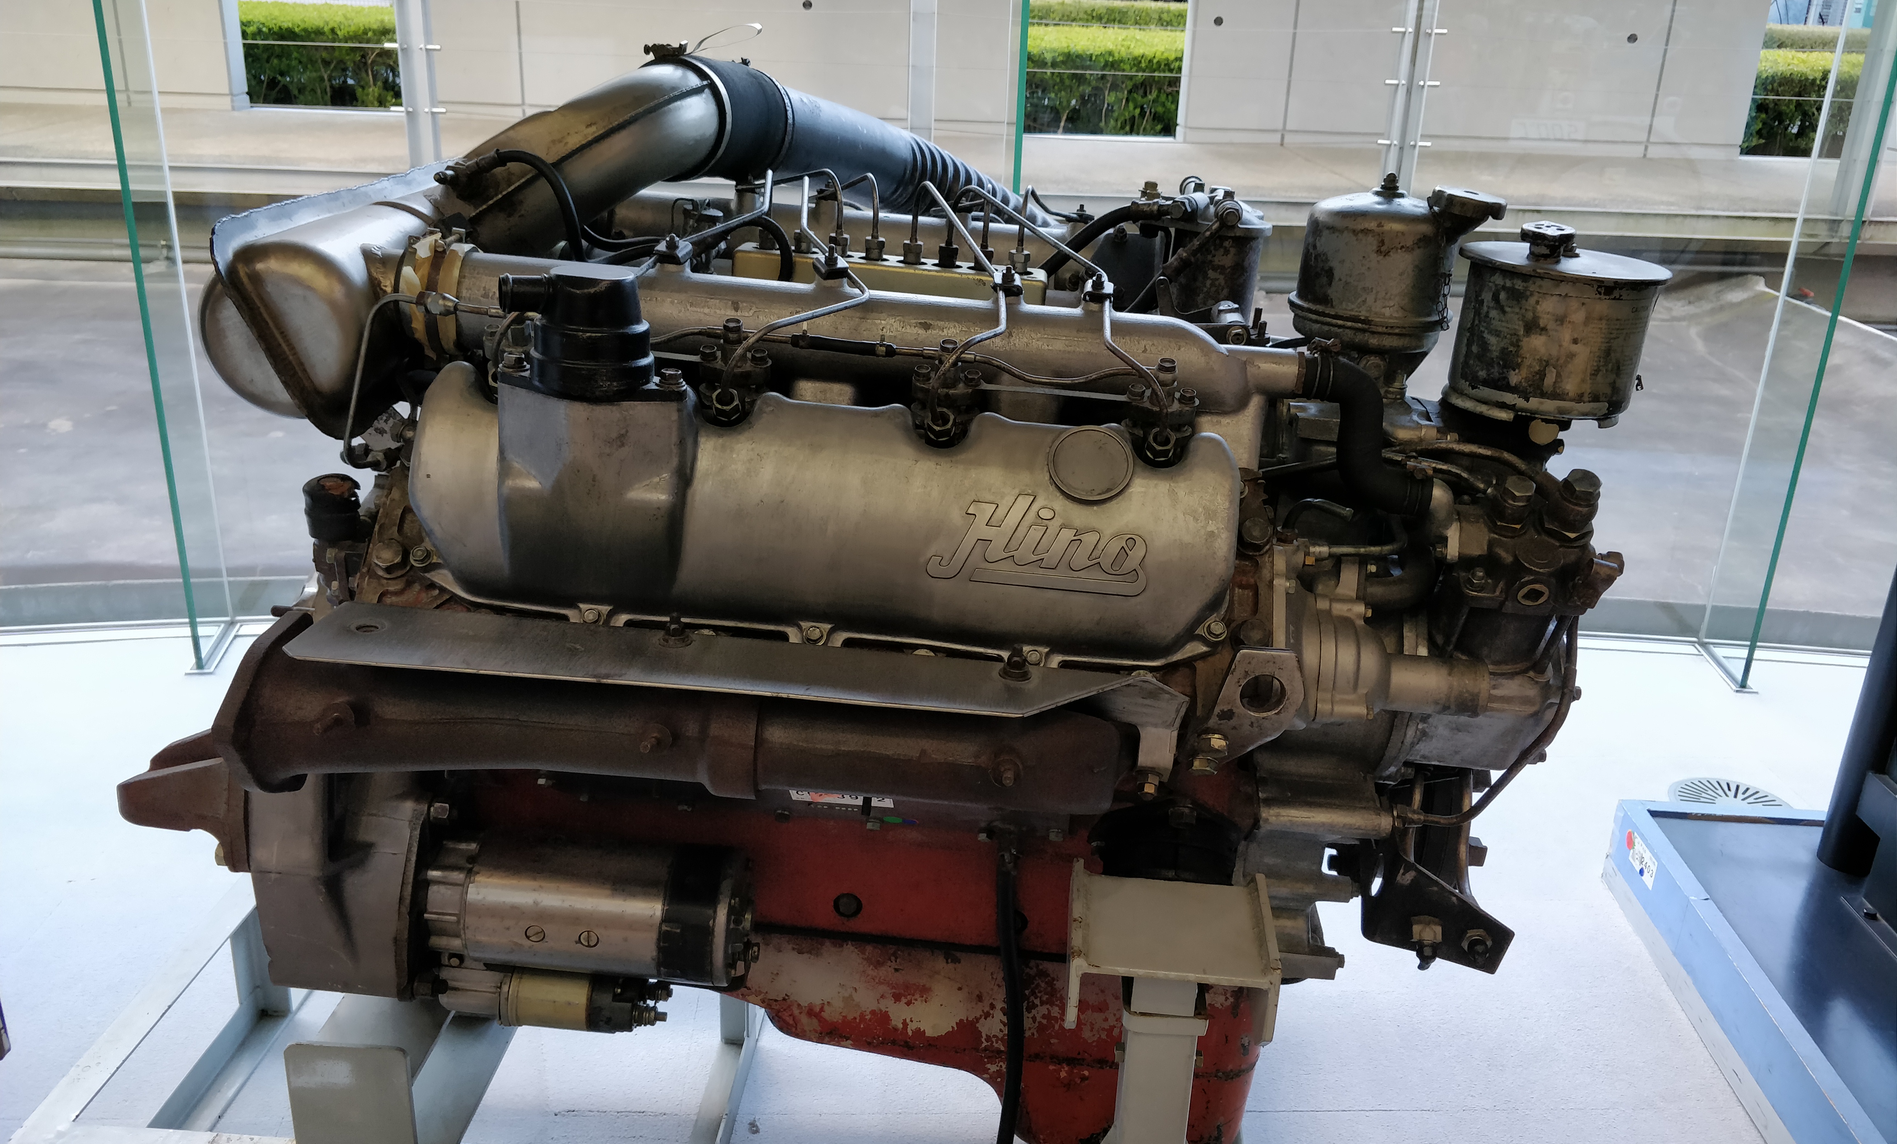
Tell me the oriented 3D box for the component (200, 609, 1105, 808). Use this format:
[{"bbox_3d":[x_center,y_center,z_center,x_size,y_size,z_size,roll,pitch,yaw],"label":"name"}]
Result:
[{"bbox_3d":[-0.211,0.107,1.015,0.675,0.117,0.117,5,18,0],"label":"component"}]

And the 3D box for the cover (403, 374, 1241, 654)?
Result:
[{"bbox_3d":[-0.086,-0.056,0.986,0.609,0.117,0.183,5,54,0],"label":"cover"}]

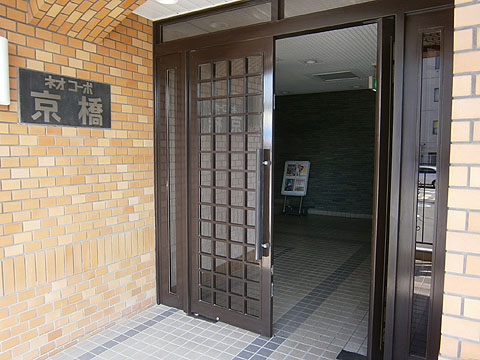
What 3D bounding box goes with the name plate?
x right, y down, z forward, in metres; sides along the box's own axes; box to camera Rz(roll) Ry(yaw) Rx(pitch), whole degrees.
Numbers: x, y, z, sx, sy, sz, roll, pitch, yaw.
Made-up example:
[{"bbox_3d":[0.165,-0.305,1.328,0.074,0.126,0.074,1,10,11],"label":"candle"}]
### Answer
[{"bbox_3d":[-1.218,-0.559,2.582,0.035,0.350,0.695,4,6,33],"label":"name plate"}]

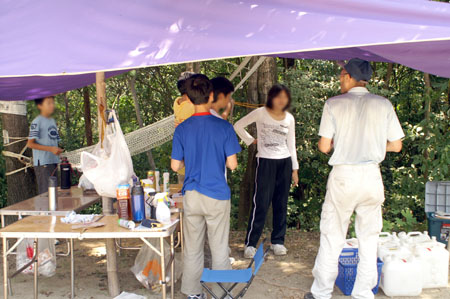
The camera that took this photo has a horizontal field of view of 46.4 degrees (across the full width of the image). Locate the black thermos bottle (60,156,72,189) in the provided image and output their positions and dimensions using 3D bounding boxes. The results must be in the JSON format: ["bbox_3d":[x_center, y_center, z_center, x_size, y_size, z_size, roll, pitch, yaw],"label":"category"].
[{"bbox_3d":[-1.575,0.226,5.200,0.105,0.318,0.105,0,5,0],"label":"black thermos bottle"}]

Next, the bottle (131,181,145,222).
[{"bbox_3d":[-0.617,0.374,3.740,0.098,0.295,0.098,0,5,0],"label":"bottle"}]

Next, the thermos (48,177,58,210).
[{"bbox_3d":[-1.356,0.347,4.140,0.068,0.268,0.068,0,5,0],"label":"thermos"}]

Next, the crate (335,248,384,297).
[{"bbox_3d":[1.084,0.999,4.309,0.320,0.255,0.440,0,5,0],"label":"crate"}]

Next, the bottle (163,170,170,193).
[{"bbox_3d":[-0.544,0.301,4.880,0.060,0.216,0.060,0,5,0],"label":"bottle"}]

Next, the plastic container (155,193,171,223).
[{"bbox_3d":[-0.441,0.414,3.710,0.108,0.222,0.085,0,5,6],"label":"plastic container"}]

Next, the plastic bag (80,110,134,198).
[{"bbox_3d":[-0.881,0.037,3.930,0.370,0.640,0.270,0,5,0],"label":"plastic bag"}]

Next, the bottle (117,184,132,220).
[{"bbox_3d":[-0.734,0.378,3.810,0.096,0.270,0.094,0,5,0],"label":"bottle"}]

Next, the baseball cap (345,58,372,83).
[{"bbox_3d":[0.957,-0.577,3.830,0.170,0.150,0.235,-3,16,-33],"label":"baseball cap"}]

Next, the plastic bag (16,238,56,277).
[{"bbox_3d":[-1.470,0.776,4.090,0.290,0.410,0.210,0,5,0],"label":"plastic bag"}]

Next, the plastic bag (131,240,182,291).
[{"bbox_3d":[-0.523,0.861,4.030,0.380,0.430,0.270,0,5,0],"label":"plastic bag"}]

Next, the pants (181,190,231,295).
[{"bbox_3d":[-0.145,0.673,3.900,0.360,0.800,0.280,0,5,3],"label":"pants"}]

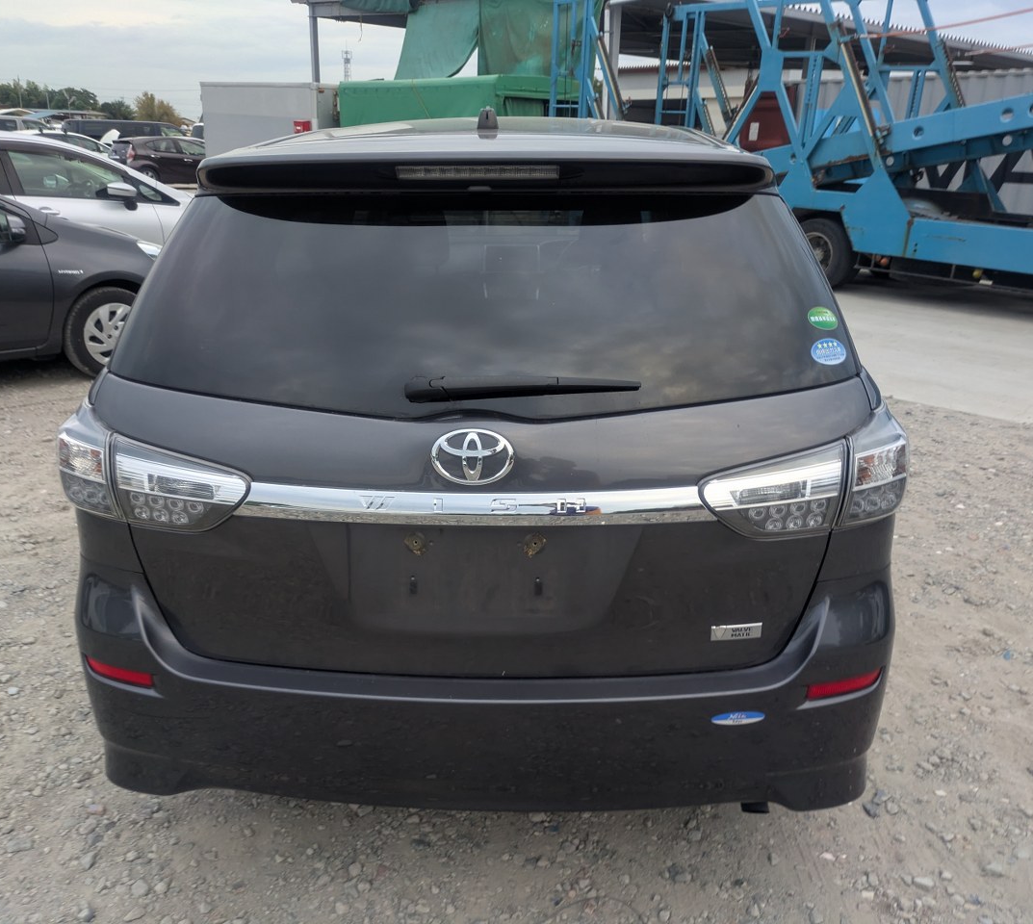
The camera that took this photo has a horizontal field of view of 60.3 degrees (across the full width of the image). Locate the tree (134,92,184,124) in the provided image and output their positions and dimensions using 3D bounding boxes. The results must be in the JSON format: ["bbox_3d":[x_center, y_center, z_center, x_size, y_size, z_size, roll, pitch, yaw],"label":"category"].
[{"bbox_3d":[-27.843,-26.691,70.093,4.232,4.717,4.232,-7,21,-19],"label":"tree"}]

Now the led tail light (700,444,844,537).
[{"bbox_3d":[0.428,0.050,1.531,0.260,0.185,0.100,1,20,1],"label":"led tail light"}]

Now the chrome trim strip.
[{"bbox_3d":[-0.073,0.073,1.496,0.820,0.060,0.070,1,20,1],"label":"chrome trim strip"}]

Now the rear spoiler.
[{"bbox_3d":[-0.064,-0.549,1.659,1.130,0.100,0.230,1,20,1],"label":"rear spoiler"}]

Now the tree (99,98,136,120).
[{"bbox_3d":[-34.521,-29.385,77.751,3.623,4.411,3.623,-8,22,-21],"label":"tree"}]

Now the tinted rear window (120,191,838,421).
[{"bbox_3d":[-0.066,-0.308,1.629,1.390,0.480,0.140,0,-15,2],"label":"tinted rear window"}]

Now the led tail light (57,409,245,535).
[{"bbox_3d":[-0.659,-0.004,1.640,0.410,0.210,0.270,1,20,1],"label":"led tail light"}]

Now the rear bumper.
[{"bbox_3d":[-0.067,0.402,1.821,1.670,0.480,0.480,1,20,1],"label":"rear bumper"}]

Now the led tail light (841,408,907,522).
[{"bbox_3d":[0.642,-0.006,1.637,0.170,0.210,0.220,1,20,1],"label":"led tail light"}]

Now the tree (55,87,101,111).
[{"bbox_3d":[-45.605,-36.075,93.387,5.038,6.072,5.038,-8,22,-23],"label":"tree"}]

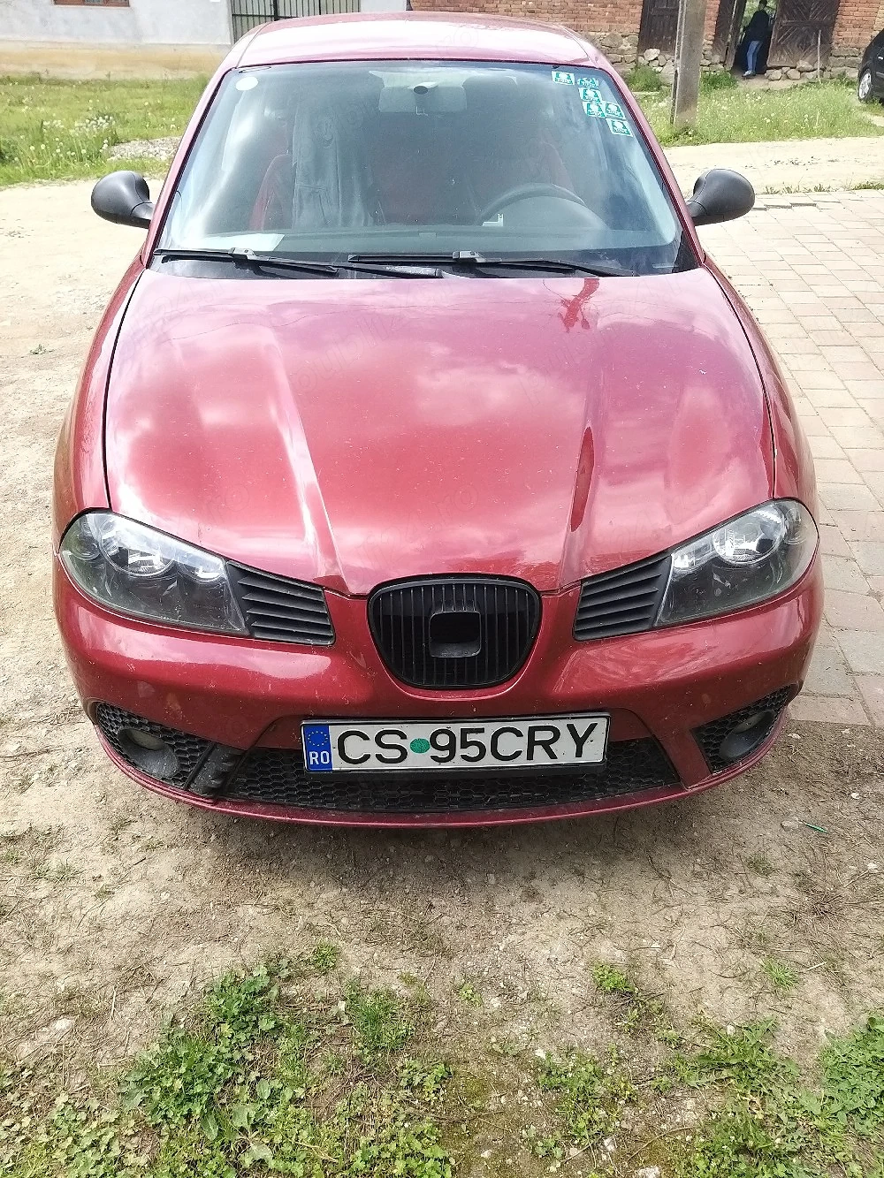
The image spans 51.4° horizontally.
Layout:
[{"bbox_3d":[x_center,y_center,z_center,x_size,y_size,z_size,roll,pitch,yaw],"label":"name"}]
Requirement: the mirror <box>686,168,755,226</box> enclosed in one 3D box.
[{"bbox_3d":[0.793,-1.104,2.592,0.182,0.145,0.130,-1,34,-2],"label":"mirror"}]

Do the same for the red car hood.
[{"bbox_3d":[-0.003,-0.399,1.957,1.400,0.230,1.120,-1,44,-2],"label":"red car hood"}]

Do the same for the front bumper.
[{"bbox_3d":[0.015,0.152,1.803,1.630,0.510,0.510,-1,34,-2],"label":"front bumper"}]

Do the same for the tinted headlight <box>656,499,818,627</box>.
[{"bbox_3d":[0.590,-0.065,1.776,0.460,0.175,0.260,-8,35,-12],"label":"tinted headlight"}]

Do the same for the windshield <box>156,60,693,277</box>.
[{"bbox_3d":[-0.038,-1.126,2.455,1.380,0.170,0.930,-1,62,-2],"label":"windshield"}]

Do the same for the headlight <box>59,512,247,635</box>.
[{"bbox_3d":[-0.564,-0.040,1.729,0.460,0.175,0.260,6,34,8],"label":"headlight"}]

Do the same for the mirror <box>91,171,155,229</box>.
[{"bbox_3d":[-0.877,-1.068,2.524,0.182,0.145,0.130,-1,34,-2],"label":"mirror"}]

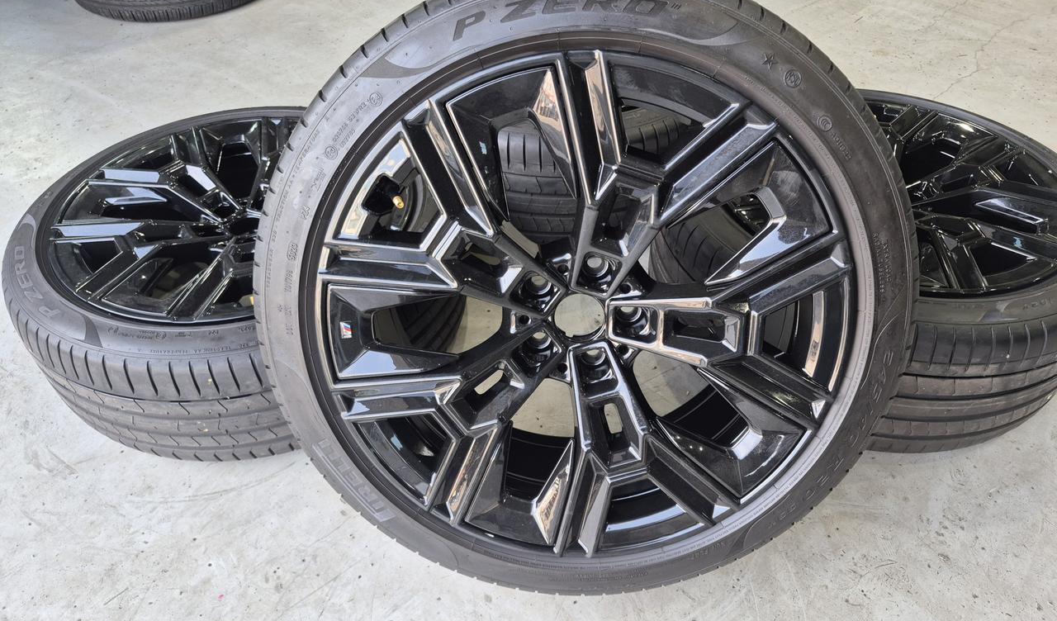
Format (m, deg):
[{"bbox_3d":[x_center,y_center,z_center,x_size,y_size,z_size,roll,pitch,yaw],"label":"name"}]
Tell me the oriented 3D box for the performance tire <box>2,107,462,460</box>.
[{"bbox_3d":[-0.470,-0.087,1.216,0.704,0.245,0.704,1,44,0],"label":"performance tire"}]

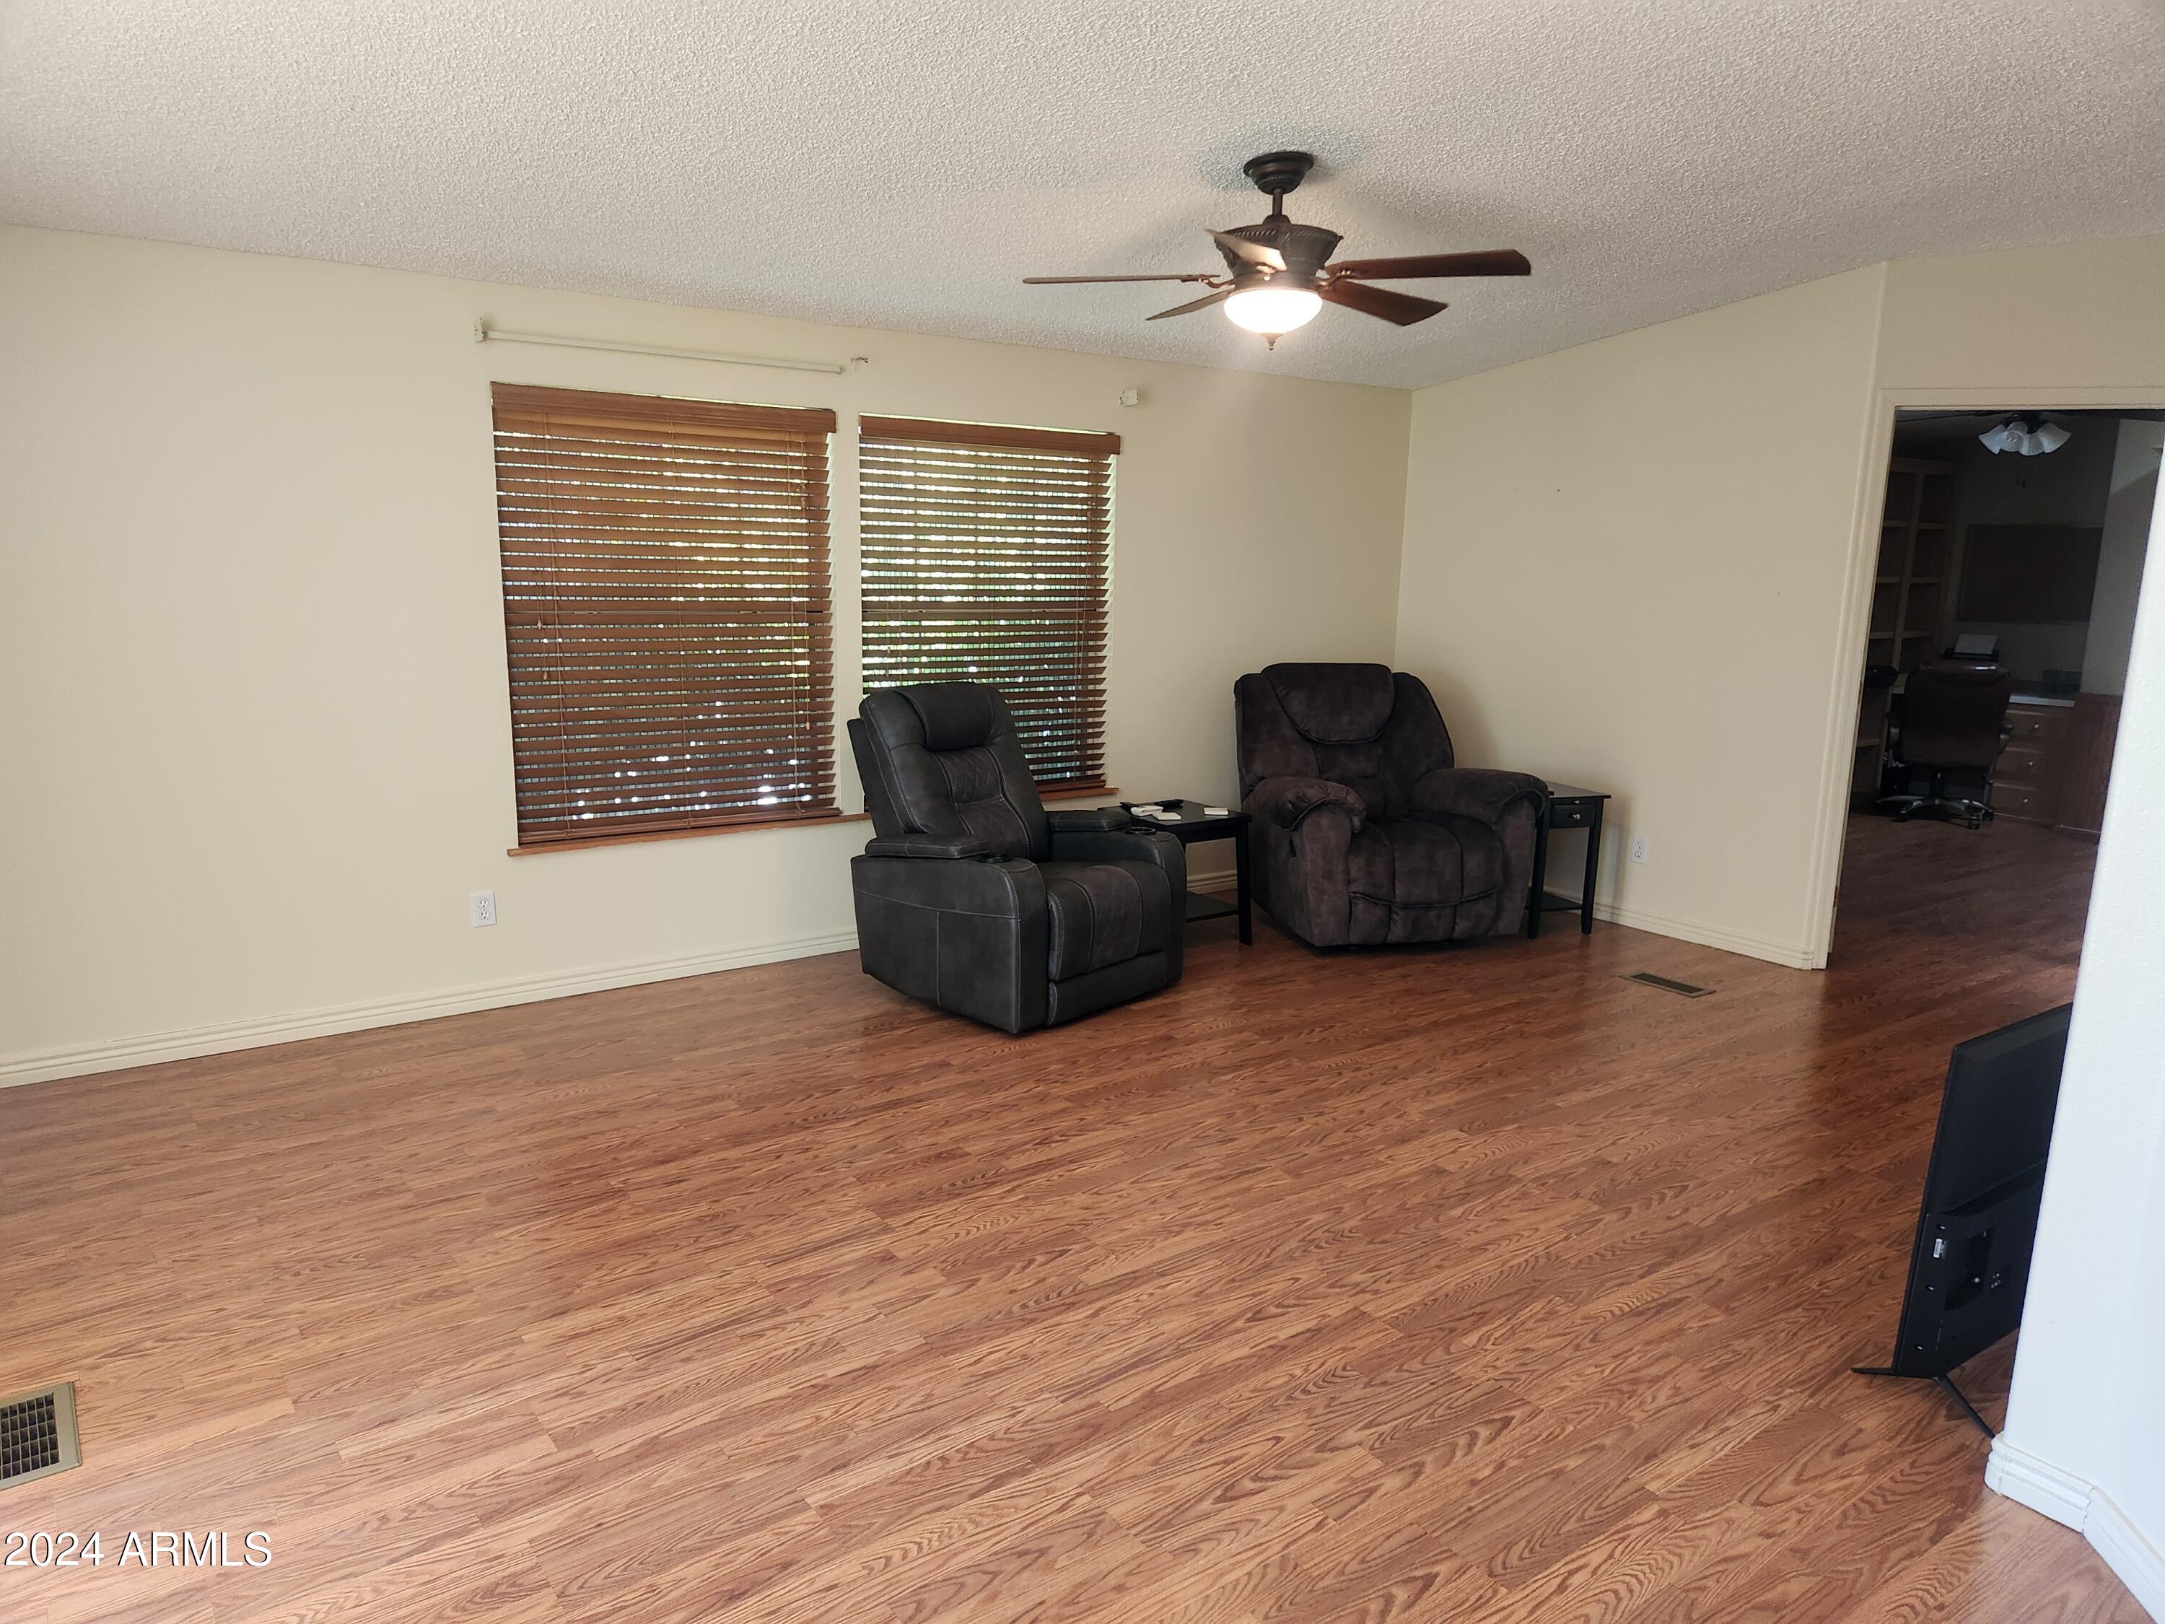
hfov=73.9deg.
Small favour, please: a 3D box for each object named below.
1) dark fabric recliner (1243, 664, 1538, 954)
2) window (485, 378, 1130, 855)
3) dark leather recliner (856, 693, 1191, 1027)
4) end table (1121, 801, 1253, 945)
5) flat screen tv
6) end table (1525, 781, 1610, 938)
[{"bbox_3d":[1.222,-0.049,6.016,1.000,1.040,1.010,-2,11,-17],"label":"dark fabric recliner"},{"bbox_3d":[-0.849,-0.704,5.247,2.410,1.450,0.100,-6,13,-35],"label":"window"},{"bbox_3d":[-0.241,0.097,5.071,1.000,1.035,0.860,11,15,43],"label":"dark leather recliner"},{"bbox_3d":[0.377,0.254,5.726,0.420,0.515,0.430,-6,13,-35],"label":"end table"},{"bbox_3d":[1.998,0.728,2.930,1.080,0.680,0.260,-6,13,-35],"label":"flat screen tv"},{"bbox_3d":[1.890,0.179,6.112,0.320,0.585,0.580,-3,11,-20],"label":"end table"}]

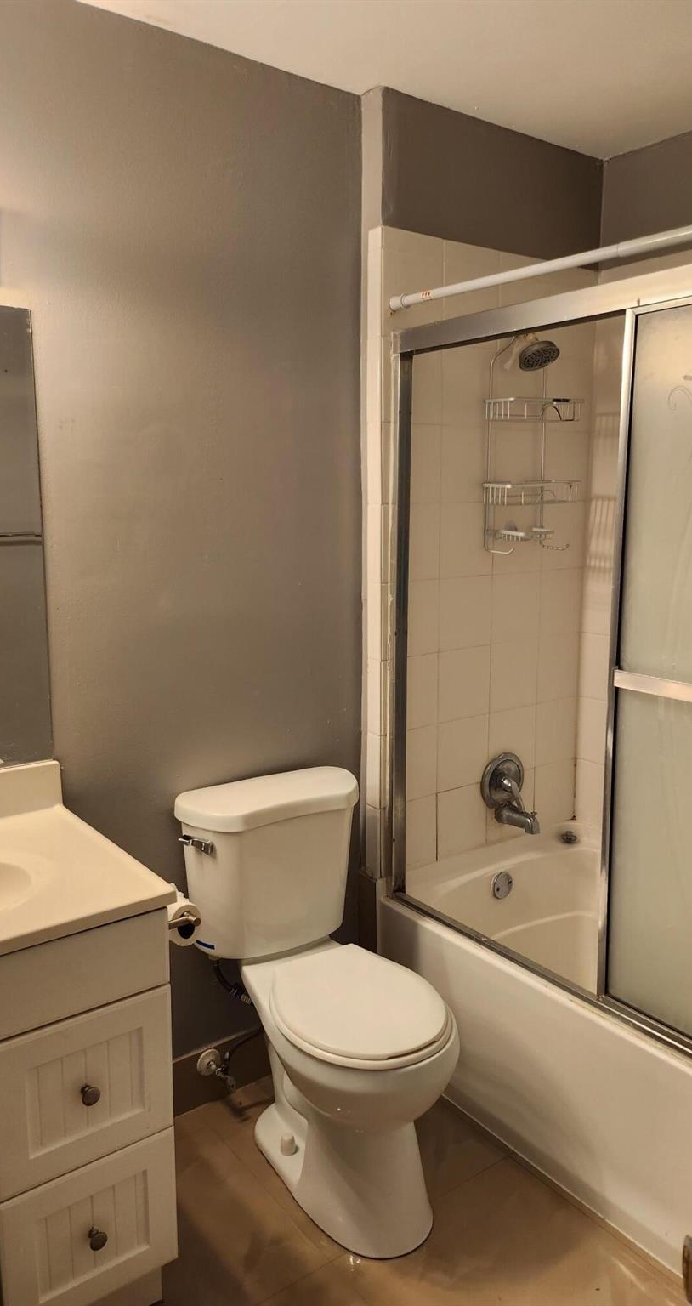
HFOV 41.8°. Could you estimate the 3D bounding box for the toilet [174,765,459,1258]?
[{"bbox_3d":[-0.032,0.751,2.007,0.453,0.809,0.668,-7,12,-36],"label":"toilet"}]

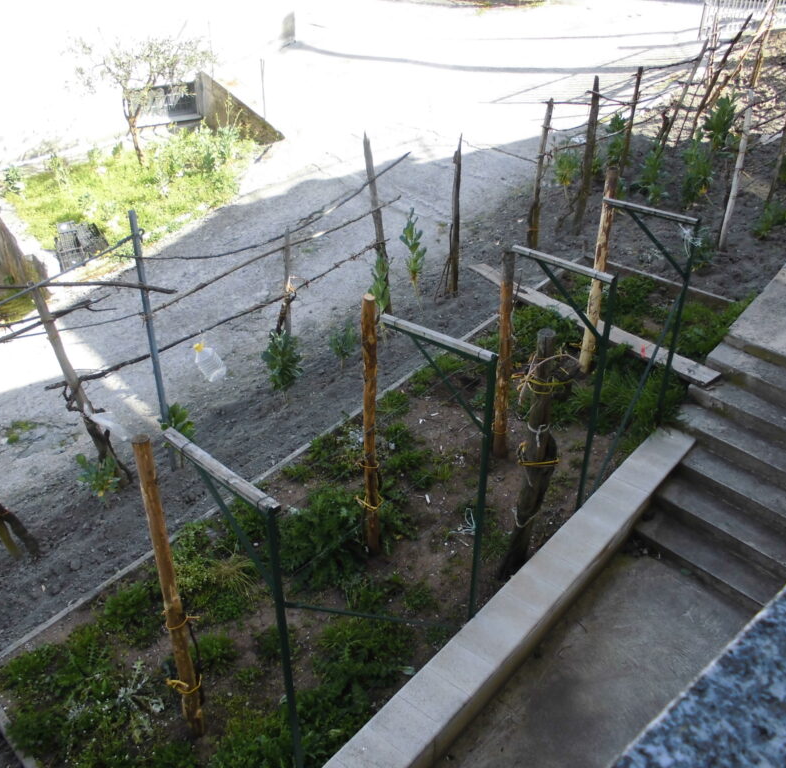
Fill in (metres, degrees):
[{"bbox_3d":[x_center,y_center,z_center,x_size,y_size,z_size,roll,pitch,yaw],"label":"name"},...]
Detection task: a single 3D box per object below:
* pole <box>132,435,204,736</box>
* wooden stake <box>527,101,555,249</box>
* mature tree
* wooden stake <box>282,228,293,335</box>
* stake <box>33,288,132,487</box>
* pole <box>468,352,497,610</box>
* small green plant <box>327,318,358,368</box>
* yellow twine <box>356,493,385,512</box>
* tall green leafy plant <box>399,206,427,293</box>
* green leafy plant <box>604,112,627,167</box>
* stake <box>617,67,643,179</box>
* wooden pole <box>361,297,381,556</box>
[{"bbox_3d":[-1.105,1.125,3.851,0.080,2.104,0.080,-10,35,-18],"label":"pole"},{"bbox_3d":[1.922,-2.661,9.882,0.090,1.907,0.090,1,28,-1],"label":"wooden stake"},{"bbox_3d":[-4.153,-4.696,12.803,2.350,2.041,2.100,0,28,0],"label":"mature tree"},{"bbox_3d":[-0.923,-0.611,6.832,0.070,1.610,0.070,-1,33,-8],"label":"wooden stake"},{"bbox_3d":[-2.283,0.087,5.687,0.130,1.816,0.130,-25,40,-20],"label":"stake"},{"bbox_3d":[0.504,0.709,4.444,0.050,1.933,0.050,21,35,33],"label":"pole"},{"bbox_3d":[-0.467,-0.364,7.119,0.280,0.499,0.280,-2,29,-4],"label":"small green plant"},{"bbox_3d":[-0.163,0.821,5.331,0.195,0.085,0.130,-1,34,-2],"label":"yellow twine"},{"bbox_3d":[0.215,-1.329,8.050,0.290,1.009,0.290,1,29,1],"label":"tall green leafy plant"},{"bbox_3d":[3.216,-3.459,11.118,0.330,0.828,0.330,8,30,14],"label":"green leafy plant"},{"bbox_3d":[3.542,-3.817,11.614,0.080,1.793,0.080,3,28,-2],"label":"stake"},{"bbox_3d":[-0.139,0.356,5.040,0.080,2.063,0.080,-1,34,-2],"label":"wooden pole"}]

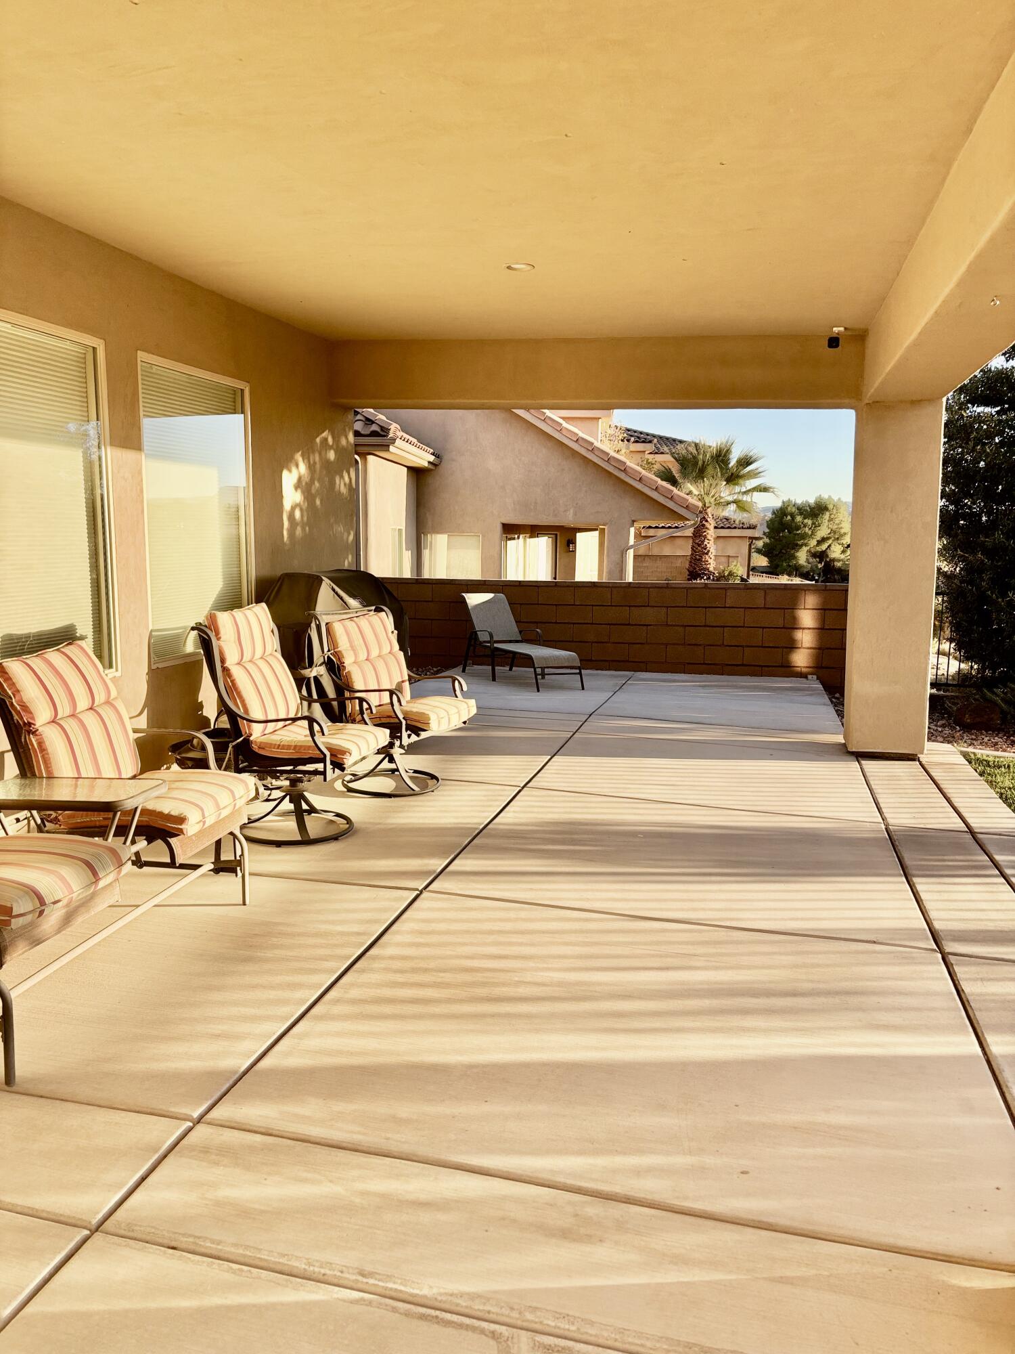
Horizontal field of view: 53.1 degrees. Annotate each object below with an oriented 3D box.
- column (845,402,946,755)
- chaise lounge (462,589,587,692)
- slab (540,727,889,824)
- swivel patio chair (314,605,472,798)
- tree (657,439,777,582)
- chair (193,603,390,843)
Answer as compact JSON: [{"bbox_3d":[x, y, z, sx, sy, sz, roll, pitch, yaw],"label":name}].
[{"bbox_3d":[2.693,-0.650,7.064,0.510,2.400,0.490,3,8,14],"label":"column"},{"bbox_3d":[0.106,-0.384,10.026,0.650,0.840,1.550,-4,9,-29],"label":"chaise lounge"},{"bbox_3d":[1.262,0.650,6.497,2.000,0.100,1.700,4,9,14],"label":"slab"},{"bbox_3d":[-0.661,0.126,5.853,0.790,1.000,0.660,4,8,26],"label":"swivel patio chair"},{"bbox_3d":[5.416,-4.011,26.500,3.200,4.400,3.100,3,8,14],"label":"tree"},{"bbox_3d":[-1.027,0.223,4.909,0.790,1.060,0.660,3,8,14],"label":"chair"}]

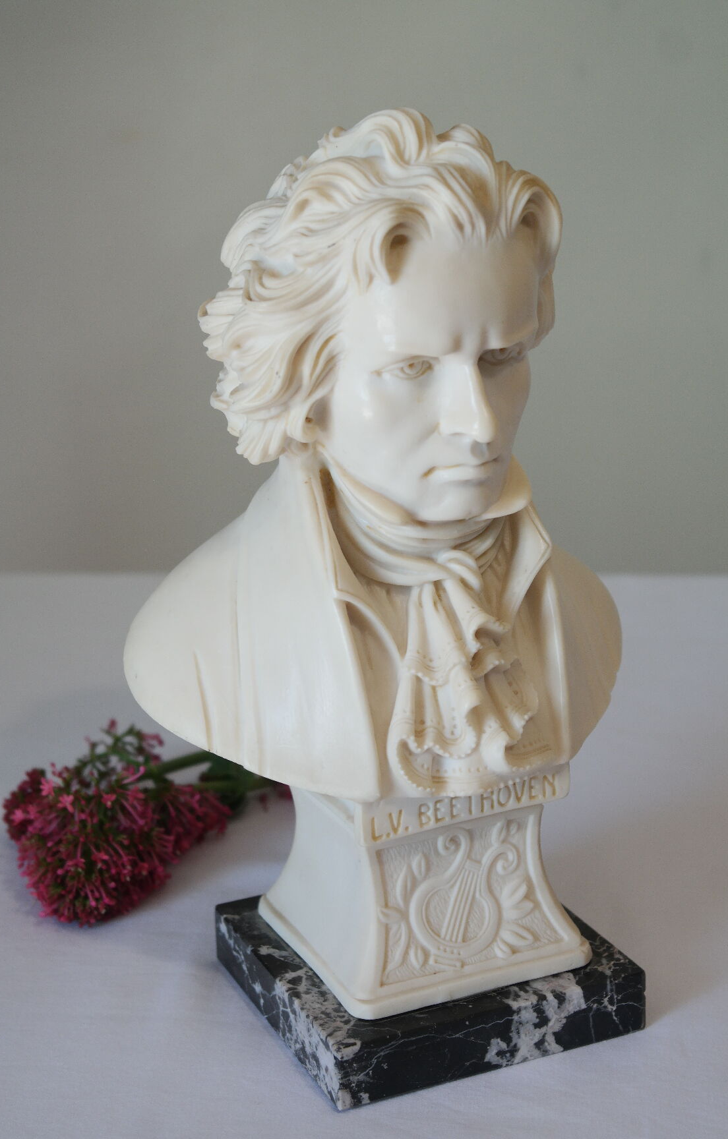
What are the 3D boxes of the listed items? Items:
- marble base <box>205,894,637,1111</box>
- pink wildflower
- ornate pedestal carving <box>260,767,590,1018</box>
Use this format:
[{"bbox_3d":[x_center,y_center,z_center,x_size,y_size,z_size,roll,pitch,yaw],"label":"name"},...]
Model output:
[{"bbox_3d":[0.020,0.132,0.727,0.107,0.020,0.107,-10,21,-22],"label":"marble base"},{"bbox_3d":[-0.089,0.095,0.800,0.071,0.048,0.083,6,21,23],"label":"pink wildflower"},{"bbox_3d":[0.018,0.089,0.714,0.086,0.070,0.086,-10,21,-22],"label":"ornate pedestal carving"}]

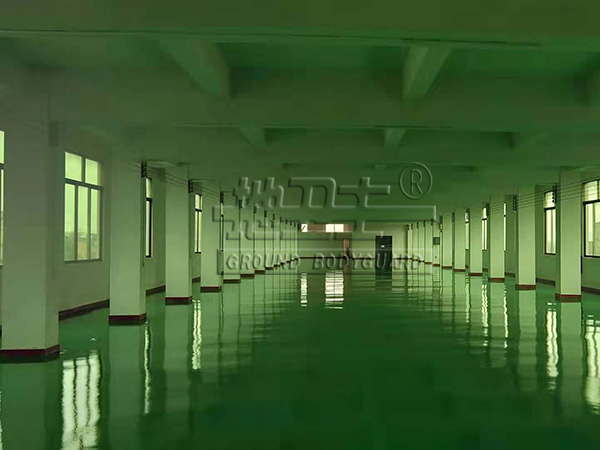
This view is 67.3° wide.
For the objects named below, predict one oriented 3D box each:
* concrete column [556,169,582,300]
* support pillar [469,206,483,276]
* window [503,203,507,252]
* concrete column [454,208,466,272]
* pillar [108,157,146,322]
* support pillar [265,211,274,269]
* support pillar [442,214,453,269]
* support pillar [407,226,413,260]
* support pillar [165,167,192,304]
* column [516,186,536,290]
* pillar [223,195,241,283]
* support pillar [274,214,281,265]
[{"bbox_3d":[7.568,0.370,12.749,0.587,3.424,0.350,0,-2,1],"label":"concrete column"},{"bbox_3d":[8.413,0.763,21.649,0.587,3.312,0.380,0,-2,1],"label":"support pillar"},{"bbox_3d":[10.221,0.187,22.880,0.130,2.384,1.680,0,-2,5],"label":"window"},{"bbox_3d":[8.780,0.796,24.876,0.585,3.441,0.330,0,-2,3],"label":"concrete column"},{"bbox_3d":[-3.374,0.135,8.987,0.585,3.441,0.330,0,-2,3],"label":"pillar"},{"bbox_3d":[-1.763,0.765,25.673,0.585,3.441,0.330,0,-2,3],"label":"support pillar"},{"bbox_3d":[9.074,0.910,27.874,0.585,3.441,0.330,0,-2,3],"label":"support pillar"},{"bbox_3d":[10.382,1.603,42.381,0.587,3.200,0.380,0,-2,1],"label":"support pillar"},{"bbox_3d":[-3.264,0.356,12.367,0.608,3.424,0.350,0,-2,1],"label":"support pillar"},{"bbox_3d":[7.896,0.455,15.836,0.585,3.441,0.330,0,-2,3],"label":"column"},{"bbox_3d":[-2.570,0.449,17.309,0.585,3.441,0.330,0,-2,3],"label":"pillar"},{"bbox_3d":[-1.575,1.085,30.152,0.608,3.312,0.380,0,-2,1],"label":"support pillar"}]

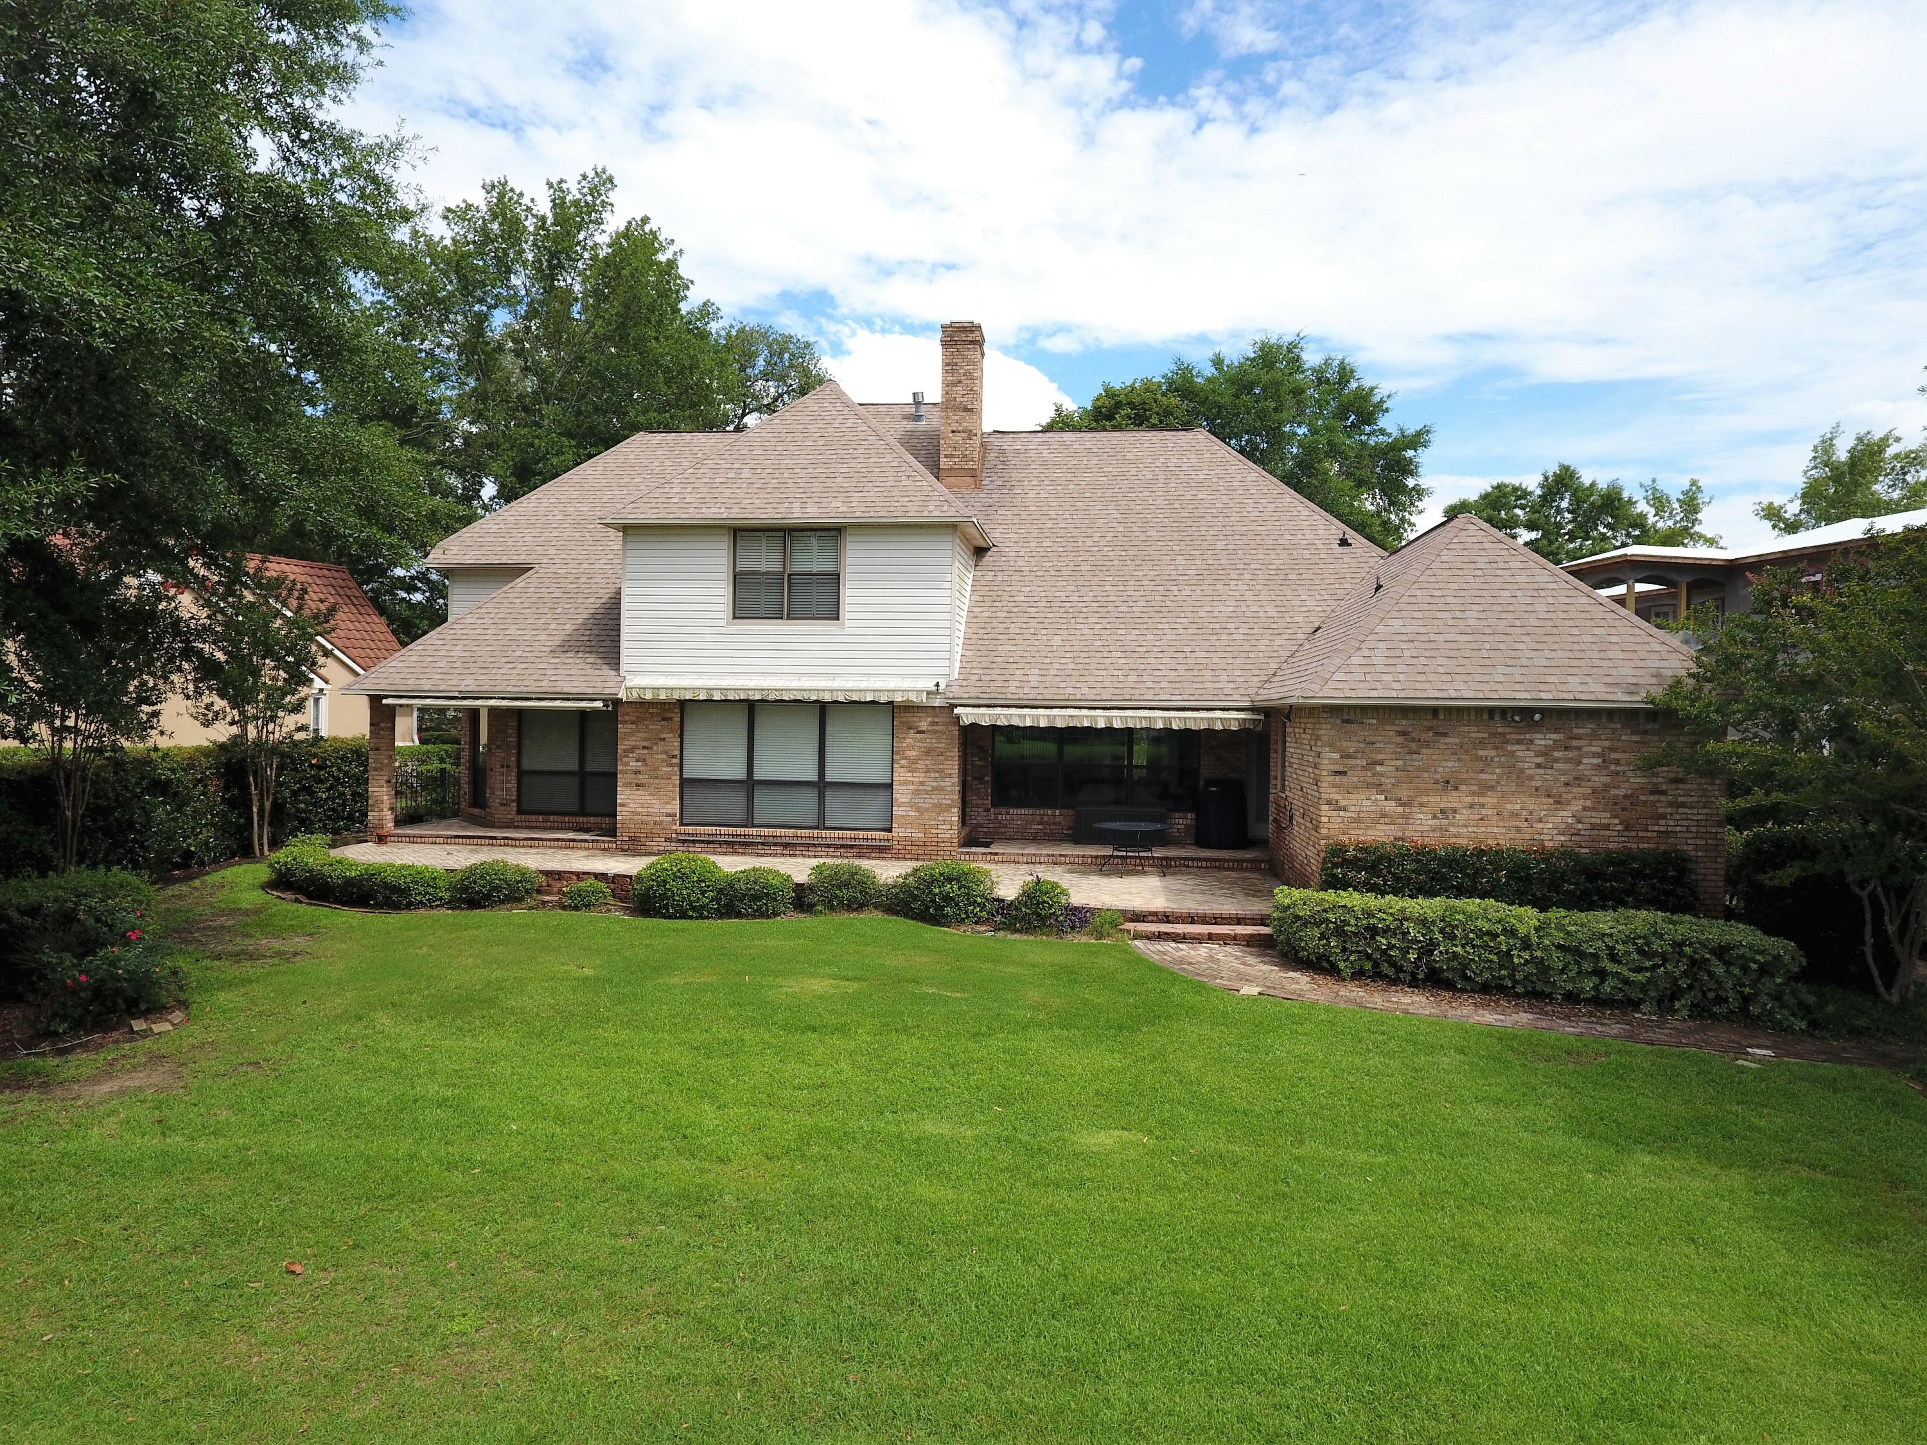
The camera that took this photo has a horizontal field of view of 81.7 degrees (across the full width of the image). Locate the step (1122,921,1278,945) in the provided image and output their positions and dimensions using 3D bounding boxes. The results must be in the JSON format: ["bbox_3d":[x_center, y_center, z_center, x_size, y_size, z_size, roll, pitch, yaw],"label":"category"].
[{"bbox_3d":[2.792,2.515,13.143,1.950,0.150,0.420,1,0,8],"label":"step"}]

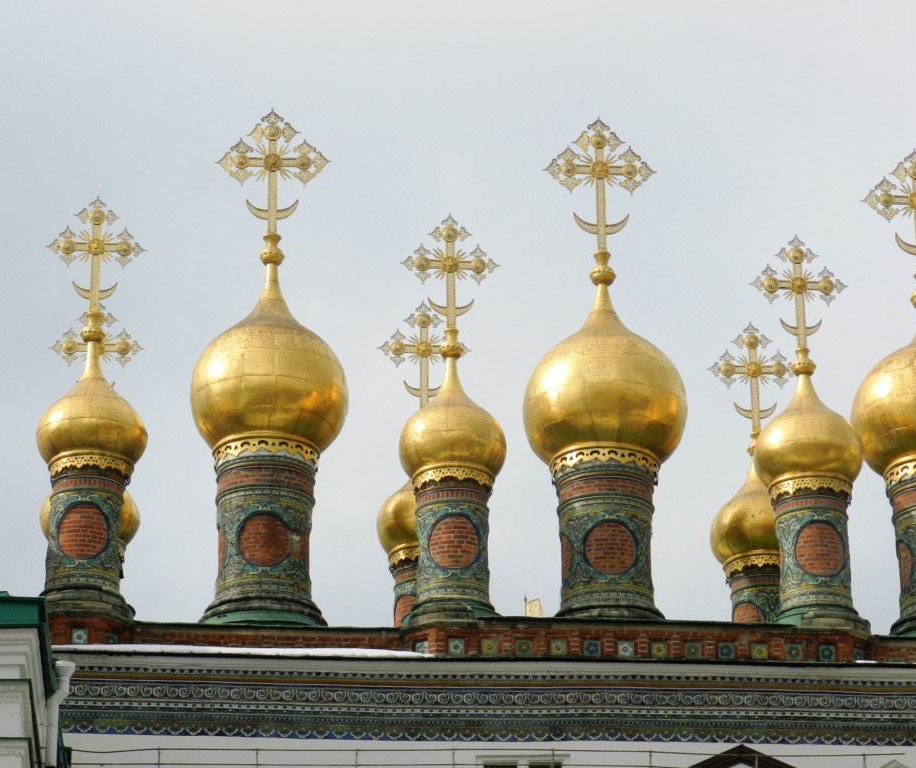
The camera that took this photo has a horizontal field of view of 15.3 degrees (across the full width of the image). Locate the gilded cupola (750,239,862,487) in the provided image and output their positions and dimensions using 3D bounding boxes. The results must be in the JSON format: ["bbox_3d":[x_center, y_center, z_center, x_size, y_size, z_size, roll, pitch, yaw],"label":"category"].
[{"bbox_3d":[6.872,-0.448,67.542,2.152,5.602,2.152,2,-24,-6],"label":"gilded cupola"}]

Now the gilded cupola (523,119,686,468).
[{"bbox_3d":[2.986,-1.923,70.167,3.318,8.092,3.318,2,-24,-6],"label":"gilded cupola"}]

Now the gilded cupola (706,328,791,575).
[{"bbox_3d":[6.293,1.319,71.550,2.131,5.772,2.131,2,-24,-6],"label":"gilded cupola"}]

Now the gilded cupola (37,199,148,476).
[{"bbox_3d":[-7.042,-0.984,66.139,2.152,5.963,2.152,2,-24,-6],"label":"gilded cupola"}]

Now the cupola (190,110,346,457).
[{"bbox_3d":[-3.842,-2.103,69.427,3.220,7.965,3.220,2,-24,-6],"label":"cupola"}]

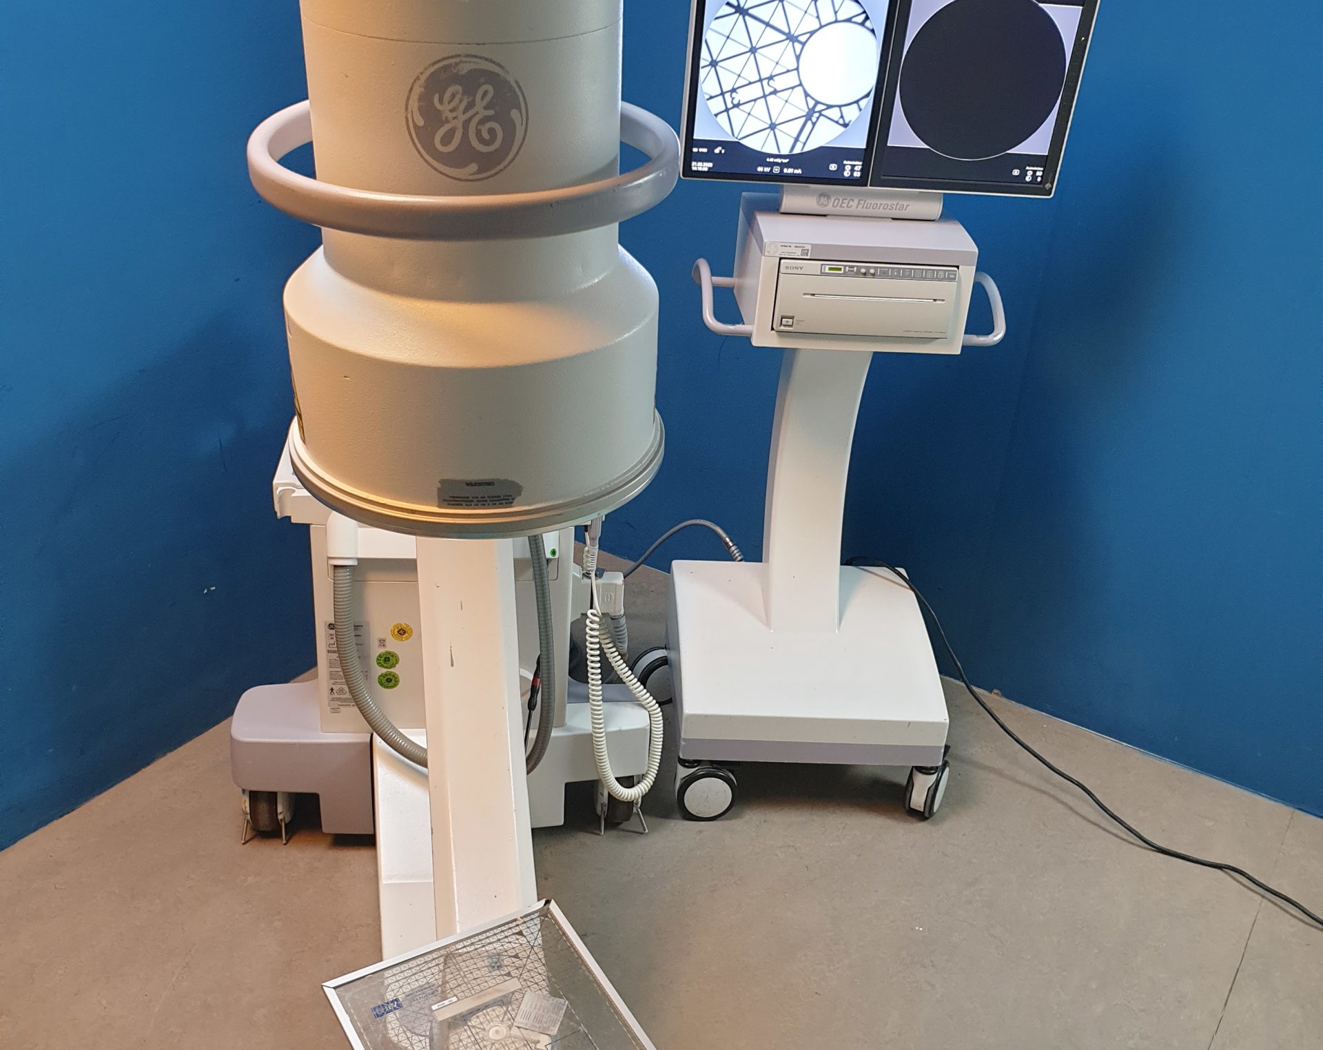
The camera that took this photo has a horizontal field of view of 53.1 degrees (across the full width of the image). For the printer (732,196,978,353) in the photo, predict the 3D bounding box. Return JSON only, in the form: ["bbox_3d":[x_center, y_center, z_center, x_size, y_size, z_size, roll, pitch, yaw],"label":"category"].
[{"bbox_3d":[0.356,-0.487,2.522,0.380,0.195,0.380,2,27,-4],"label":"printer"}]

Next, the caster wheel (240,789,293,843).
[{"bbox_3d":[-0.786,0.551,2.653,0.103,0.125,0.112,0,27,-8],"label":"caster wheel"}]

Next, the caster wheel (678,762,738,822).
[{"bbox_3d":[0.090,0.548,2.774,0.127,0.136,0.058,-4,28,-14],"label":"caster wheel"}]

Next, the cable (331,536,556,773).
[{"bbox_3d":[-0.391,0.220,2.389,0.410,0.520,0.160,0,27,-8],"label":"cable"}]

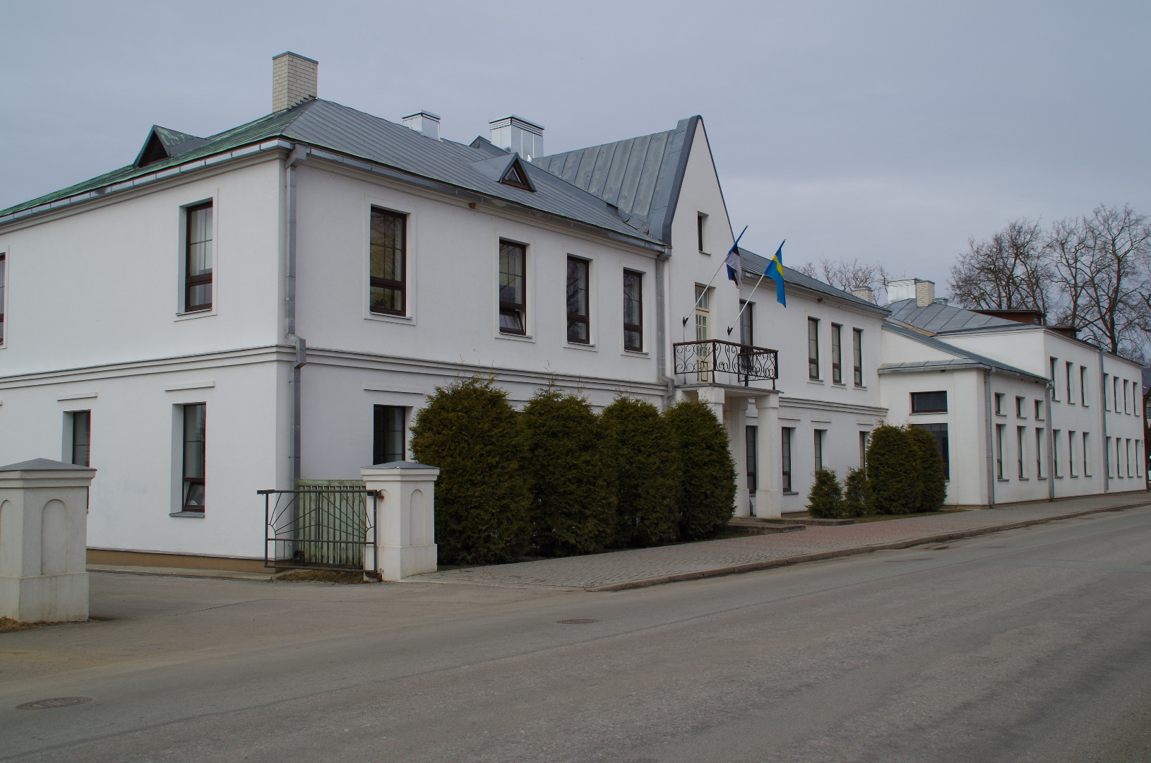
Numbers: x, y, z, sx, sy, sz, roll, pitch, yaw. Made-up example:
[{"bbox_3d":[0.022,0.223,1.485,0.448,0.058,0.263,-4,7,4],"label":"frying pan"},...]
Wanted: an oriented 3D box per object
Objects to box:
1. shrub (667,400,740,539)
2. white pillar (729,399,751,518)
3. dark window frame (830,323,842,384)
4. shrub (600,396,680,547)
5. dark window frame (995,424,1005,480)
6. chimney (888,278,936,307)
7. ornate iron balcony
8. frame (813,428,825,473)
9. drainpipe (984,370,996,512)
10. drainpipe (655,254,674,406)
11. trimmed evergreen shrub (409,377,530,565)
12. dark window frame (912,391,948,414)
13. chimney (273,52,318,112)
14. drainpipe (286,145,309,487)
[{"bbox_3d":[2.715,2.064,26.921,2.160,3.206,2.160,-1,-5,0],"label":"shrub"},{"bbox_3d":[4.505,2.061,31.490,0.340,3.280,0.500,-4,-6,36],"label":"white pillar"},{"bbox_3d":[8.612,-0.907,38.303,0.120,1.990,0.980,-4,-6,36],"label":"dark window frame"},{"bbox_3d":[1.185,1.922,24.907,2.160,3.189,2.160,-1,-5,0],"label":"shrub"},{"bbox_3d":[14.738,2.436,40.075,0.150,1.950,1.280,-4,-5,35],"label":"dark window frame"},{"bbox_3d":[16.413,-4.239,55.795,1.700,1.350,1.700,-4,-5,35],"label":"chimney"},{"bbox_3d":[3.918,-0.356,29.520,1.200,1.060,3.500,-4,-5,35],"label":"ornate iron balcony"},{"bbox_3d":[7.566,2.503,36.184,0.100,1.940,0.920,-4,-6,37],"label":"frame"},{"bbox_3d":[13.907,1.999,38.585,0.200,4.700,0.200,-4,-5,35],"label":"drainpipe"},{"bbox_3d":[2.281,0.186,28.710,0.360,7.000,0.220,-4,-6,36],"label":"drainpipe"},{"bbox_3d":[-1.758,1.490,18.991,1.900,2.950,1.900,-1,-4,0],"label":"trimmed evergreen shrub"},{"bbox_3d":[12.331,0.755,39.907,1.300,0.780,0.130,-4,-5,35],"label":"dark window frame"},{"bbox_3d":[-6.840,-7.161,28.033,0.560,1.420,0.950,-4,-5,35],"label":"chimney"},{"bbox_3d":[-4.697,-0.608,19.427,0.400,6.800,0.160,-4,-6,37],"label":"drainpipe"}]

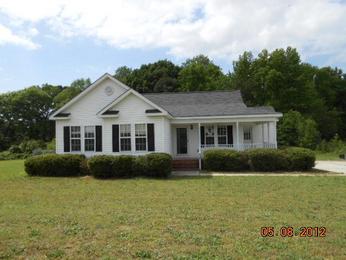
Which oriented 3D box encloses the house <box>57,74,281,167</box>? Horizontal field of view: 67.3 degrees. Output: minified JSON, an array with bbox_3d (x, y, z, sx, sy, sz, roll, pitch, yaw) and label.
[{"bbox_3d":[0.231,-0.285,19.860,14.039,5.909,11.615,-1,-2,6],"label":"house"}]

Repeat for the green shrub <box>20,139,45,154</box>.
[{"bbox_3d":[-16.894,2.150,31.500,3.149,2.119,2.700,-1,-2,6],"label":"green shrub"}]

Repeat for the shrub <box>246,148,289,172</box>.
[{"bbox_3d":[5.609,1.750,15.429,2.381,1.302,1.616,-1,-2,6],"label":"shrub"}]

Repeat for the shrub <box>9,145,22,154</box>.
[{"bbox_3d":[-18.166,2.364,30.000,1.615,1.384,1.700,-1,-2,6],"label":"shrub"}]

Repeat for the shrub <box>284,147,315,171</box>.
[{"bbox_3d":[7.607,1.707,15.719,1.847,1.296,1.717,-1,-2,6],"label":"shrub"}]

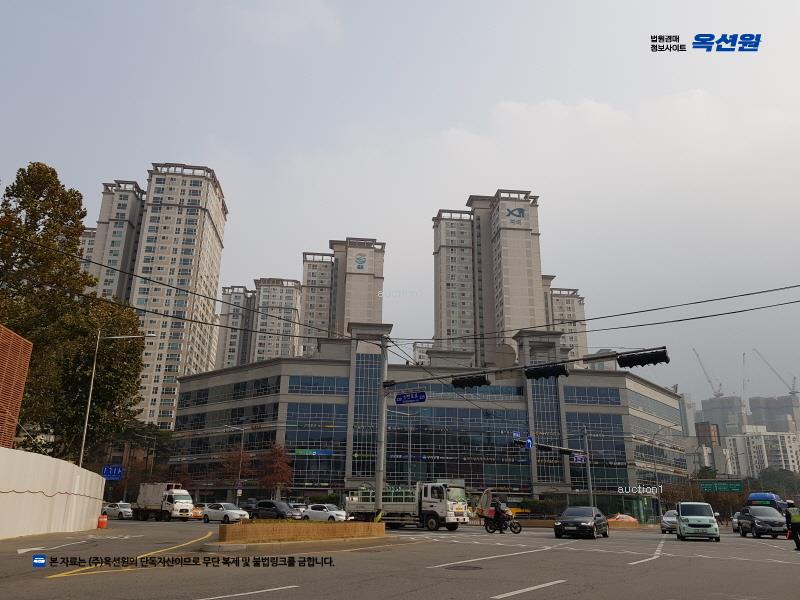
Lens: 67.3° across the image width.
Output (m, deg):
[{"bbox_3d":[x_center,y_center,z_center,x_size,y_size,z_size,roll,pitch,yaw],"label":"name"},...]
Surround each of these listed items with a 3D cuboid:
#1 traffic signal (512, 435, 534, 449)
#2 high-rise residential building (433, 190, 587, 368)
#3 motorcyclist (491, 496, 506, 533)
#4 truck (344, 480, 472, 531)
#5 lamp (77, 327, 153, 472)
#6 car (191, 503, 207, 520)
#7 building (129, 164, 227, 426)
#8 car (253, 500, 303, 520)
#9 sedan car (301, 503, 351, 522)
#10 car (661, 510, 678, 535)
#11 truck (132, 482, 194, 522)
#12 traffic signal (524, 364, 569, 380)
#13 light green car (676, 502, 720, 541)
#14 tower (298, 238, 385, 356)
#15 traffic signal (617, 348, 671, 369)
[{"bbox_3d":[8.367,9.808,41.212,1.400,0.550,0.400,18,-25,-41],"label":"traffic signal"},{"bbox_3d":[29.825,13.551,177.050,38.000,85.000,27.000,3,-19,-6],"label":"high-rise residential building"},{"bbox_3d":[5.196,11.296,31.600,0.850,1.750,0.620,-2,-19,9],"label":"motorcyclist"},{"bbox_3d":[0.343,13.529,39.869,8.400,3.000,2.350,-13,-23,36],"label":"truck"},{"bbox_3d":[-15.303,6.734,31.951,3.100,10.500,0.350,1,-19,0],"label":"lamp"},{"bbox_3d":[-18.380,19.590,55.500,1.830,1.470,4.700,2,-19,-3],"label":"car"},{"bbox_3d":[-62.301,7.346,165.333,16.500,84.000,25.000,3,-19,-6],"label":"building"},{"bbox_3d":[-10.354,17.951,51.000,4.600,1.660,1.820,-13,-23,35],"label":"car"},{"bbox_3d":[-6.332,17.712,50.144,4.350,1.460,1.780,-11,-22,30],"label":"sedan car"},{"bbox_3d":[18.287,14.402,39.067,1.820,1.460,4.700,-8,-20,26],"label":"car"},{"bbox_3d":[-18.456,15.652,46.563,5.500,2.780,2.050,-13,-23,35],"label":"truck"},{"bbox_3d":[5.142,2.566,21.011,1.420,0.370,0.360,-10,-21,31],"label":"traffic signal"},{"bbox_3d":[14.068,10.509,28.586,1.600,1.690,3.600,-6,-19,19],"label":"light green car"},{"bbox_3d":[-20.302,21.621,193.670,27.200,84.000,26.000,3,-18,-6],"label":"tower"},{"bbox_3d":[7.664,1.902,18.920,1.420,0.370,0.360,-10,-21,31],"label":"traffic signal"}]

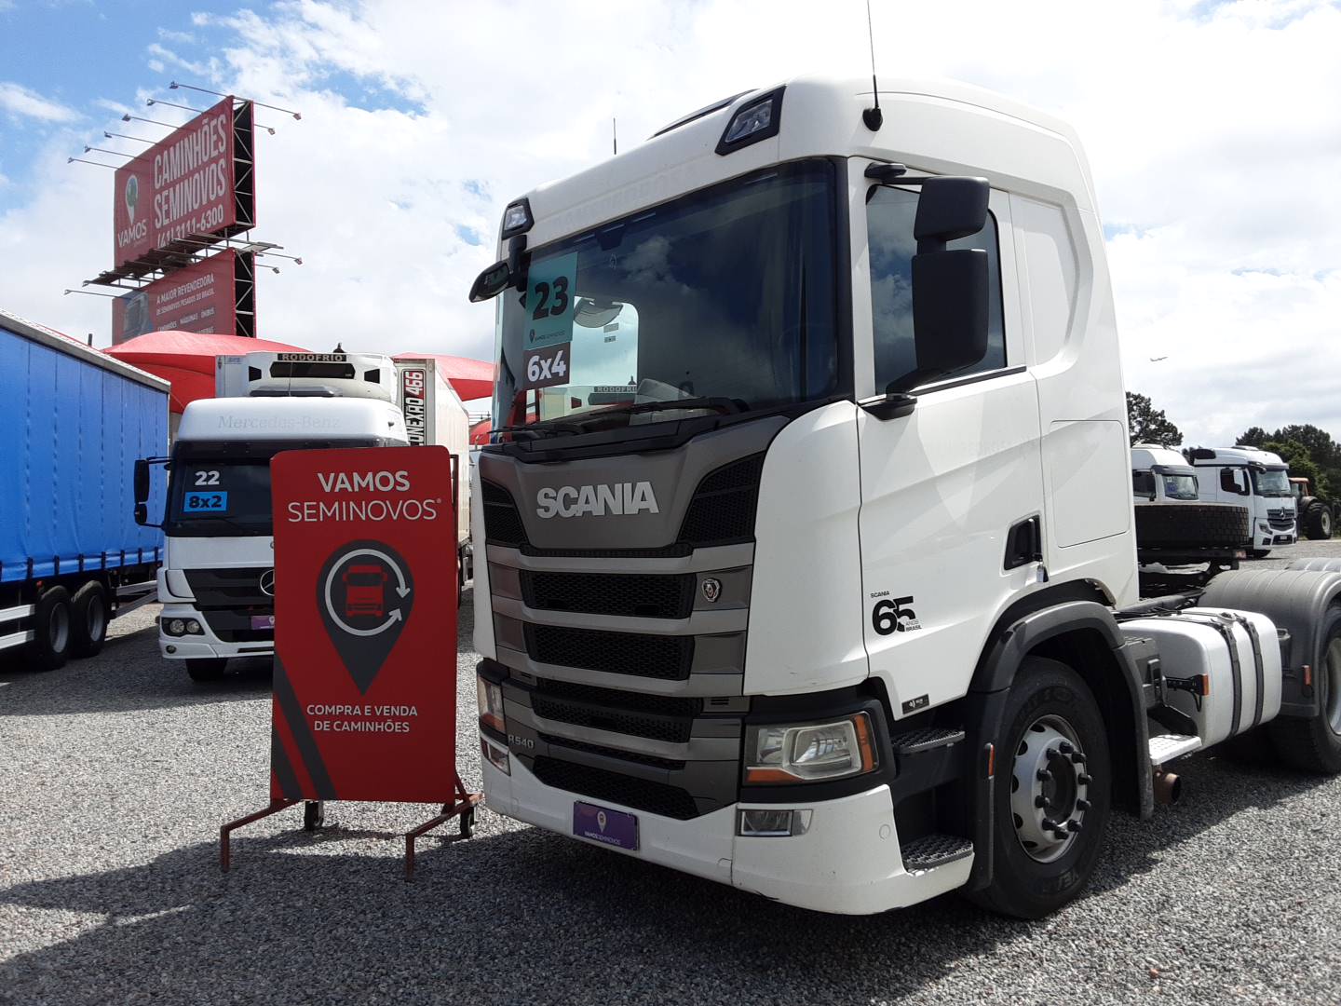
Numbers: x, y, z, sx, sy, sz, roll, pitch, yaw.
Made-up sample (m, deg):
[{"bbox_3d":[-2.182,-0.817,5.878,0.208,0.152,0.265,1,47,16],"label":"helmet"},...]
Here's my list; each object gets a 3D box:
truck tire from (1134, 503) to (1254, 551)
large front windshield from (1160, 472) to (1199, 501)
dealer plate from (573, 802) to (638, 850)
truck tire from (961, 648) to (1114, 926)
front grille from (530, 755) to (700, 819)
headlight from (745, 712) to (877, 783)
[{"bbox_3d":[3.671,0.174,7.962,1.040,0.290,1.040,0,-2,-42],"label":"truck tire"},{"bbox_3d":[15.020,-0.494,32.000,2.050,0.770,0.250,0,-2,-35],"label":"large front windshield"},{"bbox_3d":[-0.263,1.293,4.354,0.015,0.136,0.405,0,-2,-42],"label":"dealer plate"},{"bbox_3d":[1.468,1.150,4.533,1.040,1.040,0.300,0,-2,-42],"label":"truck tire"},{"bbox_3d":[-0.263,1.133,4.361,0.080,0.140,1.050,0,-2,-42],"label":"front grille"},{"bbox_3d":[0.488,0.853,3.732,0.450,0.250,0.200,-3,-2,36],"label":"headlight"}]

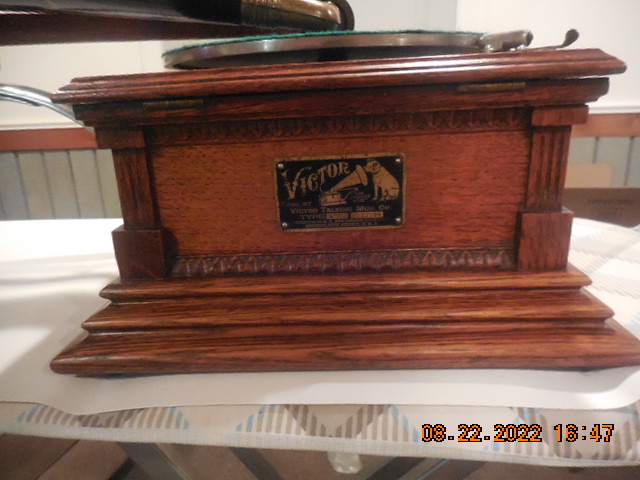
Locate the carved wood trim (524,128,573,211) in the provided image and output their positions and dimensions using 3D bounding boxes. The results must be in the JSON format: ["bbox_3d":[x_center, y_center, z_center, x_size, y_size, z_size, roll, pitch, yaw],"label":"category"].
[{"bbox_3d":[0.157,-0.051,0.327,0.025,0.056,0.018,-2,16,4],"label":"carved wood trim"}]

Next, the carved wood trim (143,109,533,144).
[{"bbox_3d":[0.009,-0.080,0.327,0.269,0.015,0.007,-2,16,4],"label":"carved wood trim"}]

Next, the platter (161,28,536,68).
[{"bbox_3d":[0.004,-0.182,0.469,0.304,0.011,0.304,-2,16,4],"label":"platter"}]

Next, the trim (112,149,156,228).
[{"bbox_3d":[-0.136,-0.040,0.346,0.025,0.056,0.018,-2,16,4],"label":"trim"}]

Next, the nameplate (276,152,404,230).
[{"bbox_3d":[0.015,-0.034,0.343,0.094,0.054,0.003,-2,16,4],"label":"nameplate"}]

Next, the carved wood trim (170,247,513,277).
[{"bbox_3d":[0.014,0.017,0.355,0.269,0.017,0.007,-2,16,4],"label":"carved wood trim"}]

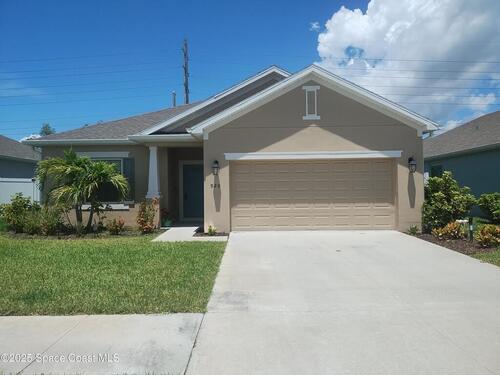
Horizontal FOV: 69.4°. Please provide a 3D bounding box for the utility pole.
[{"bbox_3d":[-8.174,-9.176,47.000,0.550,20.300,0.500,-1,1,-1],"label":"utility pole"}]

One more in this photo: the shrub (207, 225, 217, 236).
[{"bbox_3d":[-1.089,1.232,10.350,0.280,0.320,0.270,-1,1,-1],"label":"shrub"}]

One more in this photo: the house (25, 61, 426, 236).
[{"bbox_3d":[-1.150,-1.740,18.100,12.750,5.870,16.300,-1,1,-1],"label":"house"}]

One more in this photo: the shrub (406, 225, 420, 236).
[{"bbox_3d":[4.692,1.227,10.350,0.360,0.330,0.340,-1,1,-1],"label":"shrub"}]

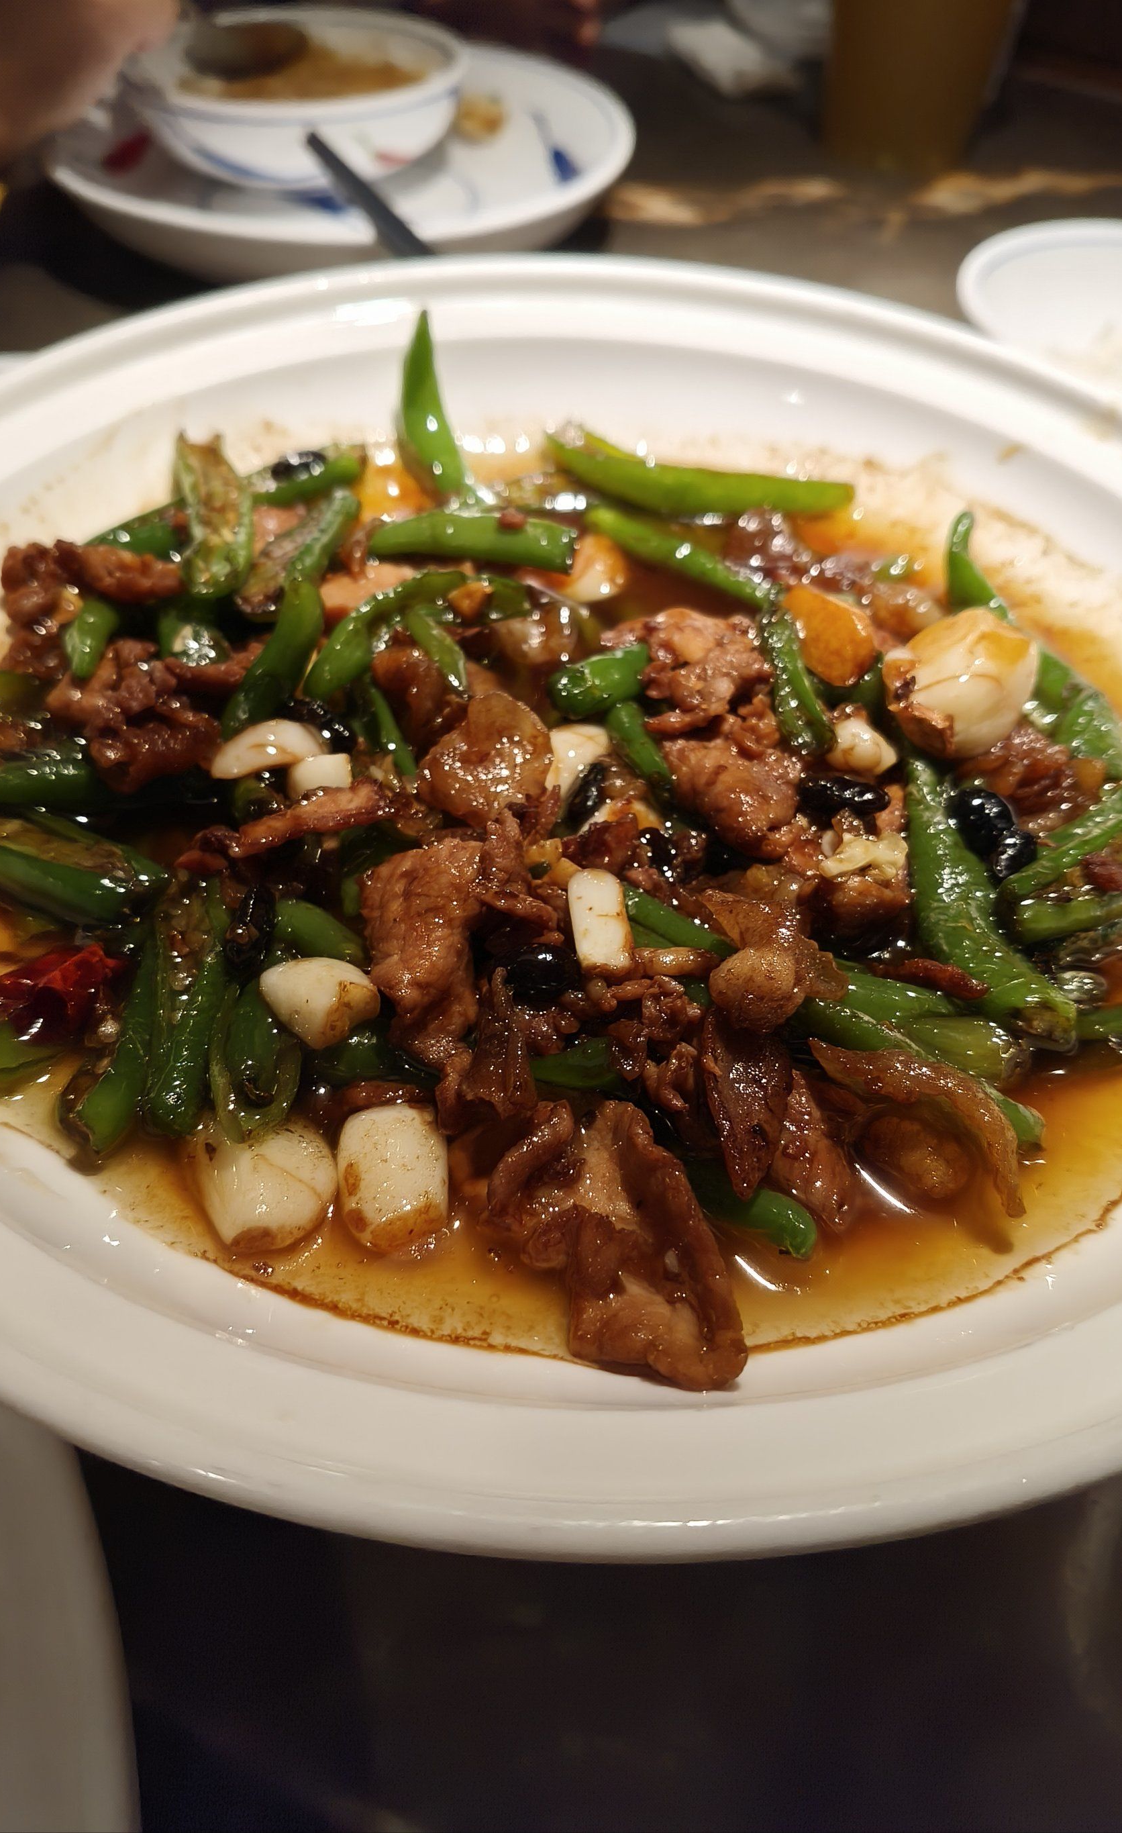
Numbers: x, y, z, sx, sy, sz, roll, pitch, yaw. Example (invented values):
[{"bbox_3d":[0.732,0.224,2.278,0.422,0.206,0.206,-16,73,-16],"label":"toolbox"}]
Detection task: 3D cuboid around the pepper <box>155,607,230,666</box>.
[{"bbox_3d":[-0.067,-0.054,0.254,0.013,0.011,0.017,8,48,4],"label":"pepper"}]

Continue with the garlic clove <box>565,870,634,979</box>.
[{"bbox_3d":[0.006,0.001,0.197,0.008,0.008,0.014,-2,75,-5],"label":"garlic clove"}]

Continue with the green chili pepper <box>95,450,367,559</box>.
[{"bbox_3d":[-0.068,-0.084,0.283,0.053,0.011,0.012,-21,55,-20],"label":"green chili pepper"}]

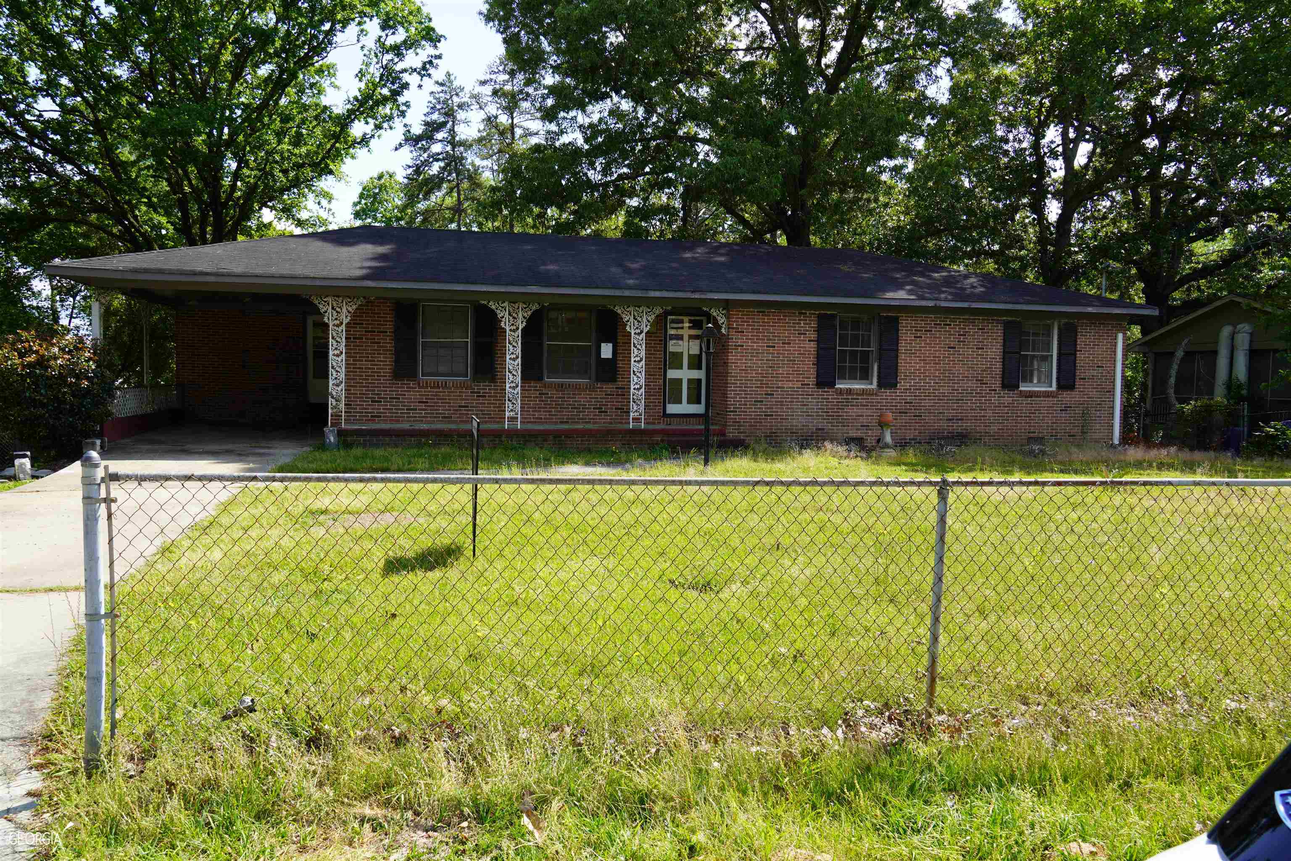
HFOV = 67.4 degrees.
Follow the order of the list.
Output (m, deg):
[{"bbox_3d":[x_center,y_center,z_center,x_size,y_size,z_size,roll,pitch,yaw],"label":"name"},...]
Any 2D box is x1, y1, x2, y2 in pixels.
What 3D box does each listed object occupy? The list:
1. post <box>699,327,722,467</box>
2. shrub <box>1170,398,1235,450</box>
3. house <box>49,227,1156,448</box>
[{"bbox_3d":[0.951,-0.520,14.551,0.280,2.168,0.280,1,3,-15],"label":"post"},{"bbox_3d":[12.636,-0.131,21.973,1.380,1.203,1.200,2,3,30],"label":"shrub"},{"bbox_3d":[-0.444,-2.202,22.789,21.367,4.638,9.500,0,3,-15],"label":"house"}]

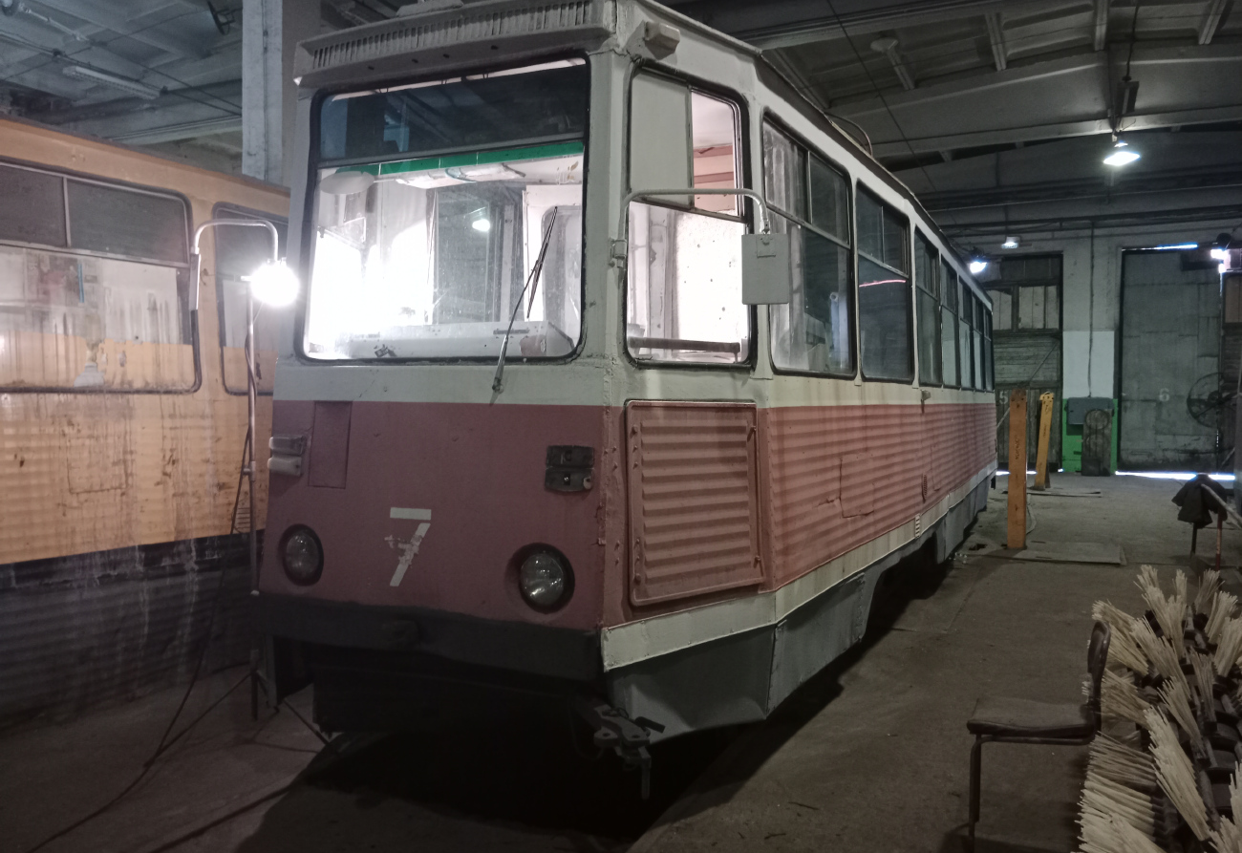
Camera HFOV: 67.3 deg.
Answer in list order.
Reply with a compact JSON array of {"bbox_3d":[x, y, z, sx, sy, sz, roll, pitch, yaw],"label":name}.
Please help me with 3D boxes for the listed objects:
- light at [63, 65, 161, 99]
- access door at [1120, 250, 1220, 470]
[{"bbox_3d":[-6.840,-4.650,12.600,0.230,0.130,1.250,1,2,28],"label":"light"},{"bbox_3d":[11.770,-1.425,20.000,1.830,4.720,0.120,1,2,25],"label":"access door"}]

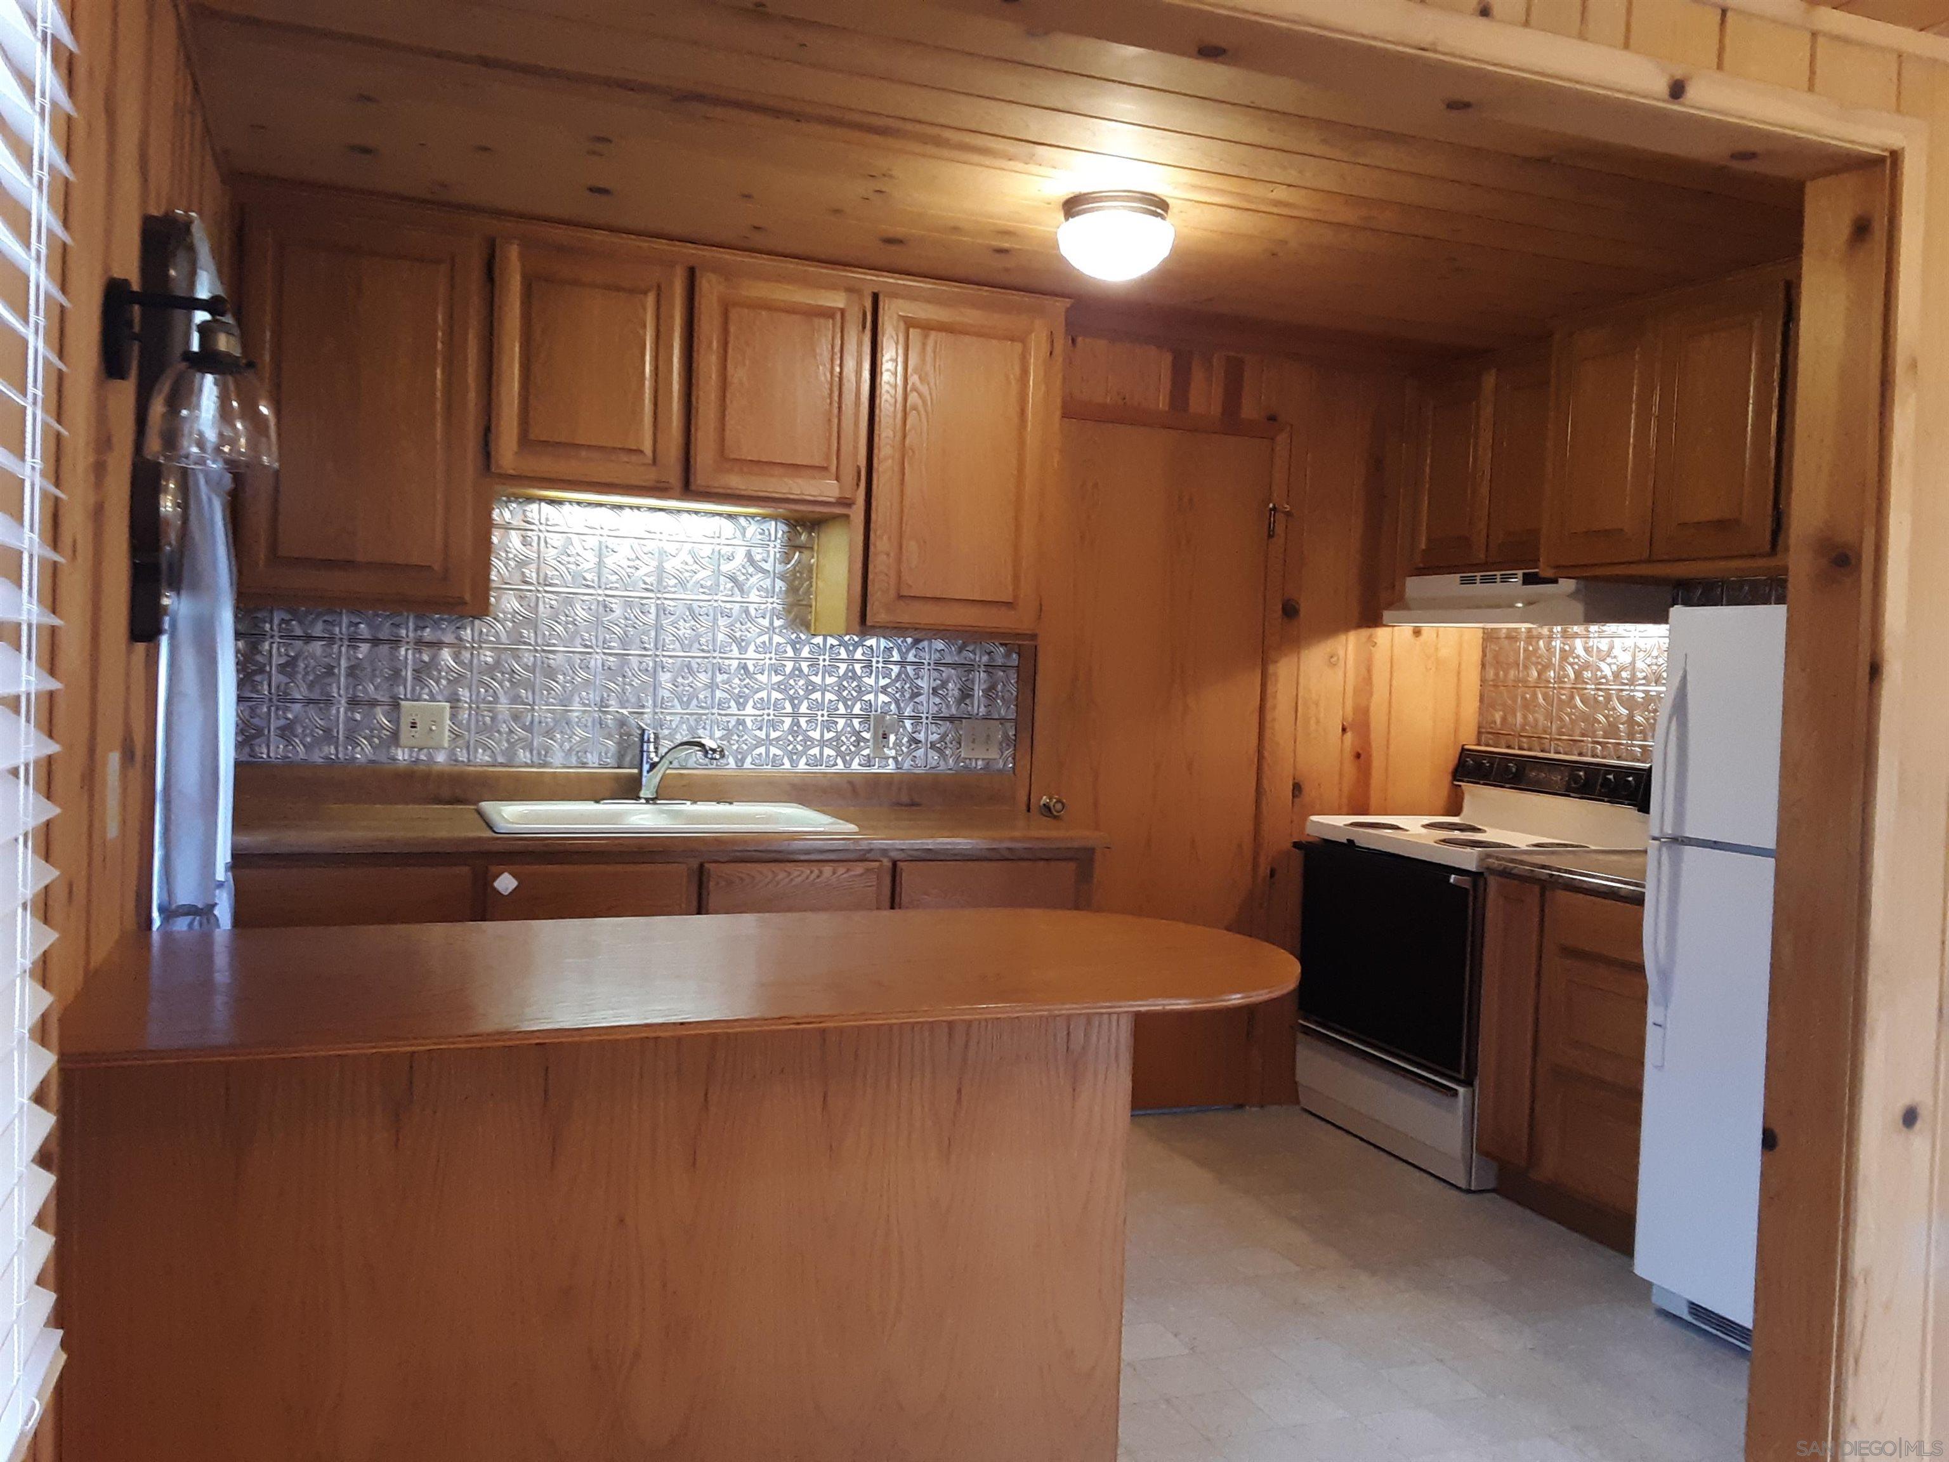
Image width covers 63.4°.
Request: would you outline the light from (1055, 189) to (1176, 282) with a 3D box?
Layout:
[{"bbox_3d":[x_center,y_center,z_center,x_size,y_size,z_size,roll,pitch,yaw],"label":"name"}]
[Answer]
[{"bbox_3d":[0.284,-0.990,3.196,0.240,0.148,0.240,3,3,0],"label":"light"}]

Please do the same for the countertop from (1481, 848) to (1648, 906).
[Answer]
[{"bbox_3d":[1.777,0.386,3.973,0.655,0.040,0.700,1,3,-23],"label":"countertop"}]

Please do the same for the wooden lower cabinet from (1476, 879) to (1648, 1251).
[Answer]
[{"bbox_3d":[1.768,0.836,4.002,0.630,0.863,0.700,1,3,-23],"label":"wooden lower cabinet"}]

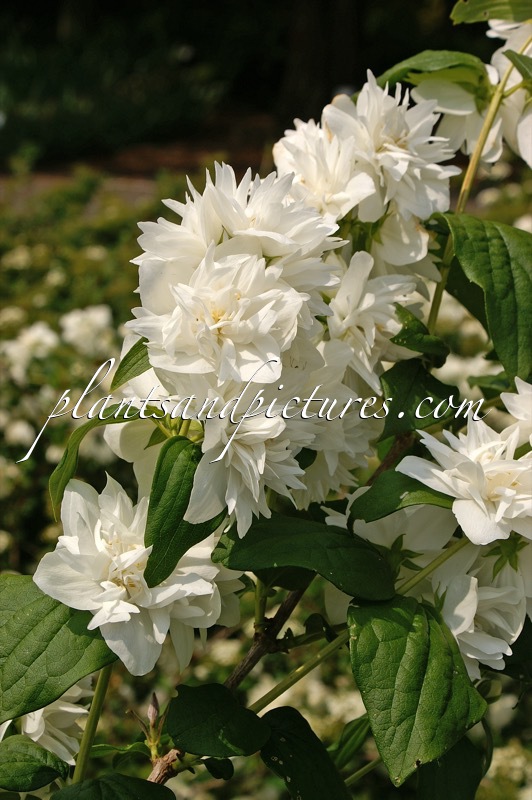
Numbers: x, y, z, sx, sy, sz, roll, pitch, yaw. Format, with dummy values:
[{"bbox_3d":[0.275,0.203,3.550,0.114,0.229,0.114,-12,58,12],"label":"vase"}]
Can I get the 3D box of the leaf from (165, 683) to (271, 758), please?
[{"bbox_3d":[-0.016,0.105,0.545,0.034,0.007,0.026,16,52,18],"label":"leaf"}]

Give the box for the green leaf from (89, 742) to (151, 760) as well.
[{"bbox_3d":[-0.050,0.119,0.566,0.020,0.005,0.012,-3,18,-15],"label":"green leaf"}]

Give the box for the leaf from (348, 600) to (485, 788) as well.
[{"bbox_3d":[0.048,0.093,0.534,0.042,0.059,0.014,7,-15,2],"label":"leaf"}]

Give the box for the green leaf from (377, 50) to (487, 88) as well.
[{"bbox_3d":[0.055,-0.113,0.576,0.042,0.009,0.025,-12,24,-12],"label":"green leaf"}]

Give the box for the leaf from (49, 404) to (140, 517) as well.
[{"bbox_3d":[-0.051,0.019,0.505,0.014,0.043,0.021,40,0,-12],"label":"leaf"}]

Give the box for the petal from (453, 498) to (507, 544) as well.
[{"bbox_3d":[0.069,0.039,0.534,0.018,0.017,0.005,-4,-30,-5],"label":"petal"}]

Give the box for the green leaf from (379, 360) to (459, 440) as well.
[{"bbox_3d":[0.048,0.001,0.530,0.025,0.029,0.014,31,9,4],"label":"green leaf"}]

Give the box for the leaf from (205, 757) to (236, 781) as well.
[{"bbox_3d":[-0.015,0.122,0.550,0.011,0.004,0.009,22,59,21],"label":"leaf"}]

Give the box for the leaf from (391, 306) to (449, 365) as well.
[{"bbox_3d":[0.052,-0.022,0.566,0.018,0.009,0.017,7,34,-28],"label":"leaf"}]

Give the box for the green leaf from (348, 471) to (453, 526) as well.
[{"bbox_3d":[0.044,0.033,0.545,0.035,0.009,0.019,-12,44,-15],"label":"green leaf"}]

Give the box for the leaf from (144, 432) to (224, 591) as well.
[{"bbox_3d":[-0.024,0.033,0.490,0.022,0.046,0.017,10,-6,14],"label":"leaf"}]

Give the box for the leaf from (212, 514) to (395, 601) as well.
[{"bbox_3d":[0.012,0.051,0.539,0.058,0.013,0.029,13,45,12],"label":"leaf"}]

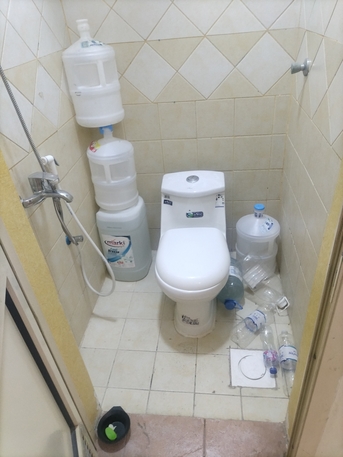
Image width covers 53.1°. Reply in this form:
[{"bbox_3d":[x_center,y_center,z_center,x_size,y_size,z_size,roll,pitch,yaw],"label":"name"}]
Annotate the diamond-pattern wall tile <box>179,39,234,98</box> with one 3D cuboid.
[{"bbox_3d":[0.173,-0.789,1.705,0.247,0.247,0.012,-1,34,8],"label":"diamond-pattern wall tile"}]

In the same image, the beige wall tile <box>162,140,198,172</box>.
[{"bbox_3d":[0.054,-0.422,2.007,0.201,0.201,0.010,-1,34,8],"label":"beige wall tile"}]

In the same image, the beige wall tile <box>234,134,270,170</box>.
[{"bbox_3d":[0.459,-0.427,1.948,0.200,0.200,0.010,-1,35,8],"label":"beige wall tile"}]

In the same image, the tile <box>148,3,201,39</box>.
[{"bbox_3d":[0.013,-0.975,1.613,0.275,0.142,0.010,-1,35,8],"label":"tile"}]

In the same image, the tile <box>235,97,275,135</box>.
[{"bbox_3d":[0.442,-0.596,1.836,0.201,0.201,0.010,-1,34,8],"label":"tile"}]

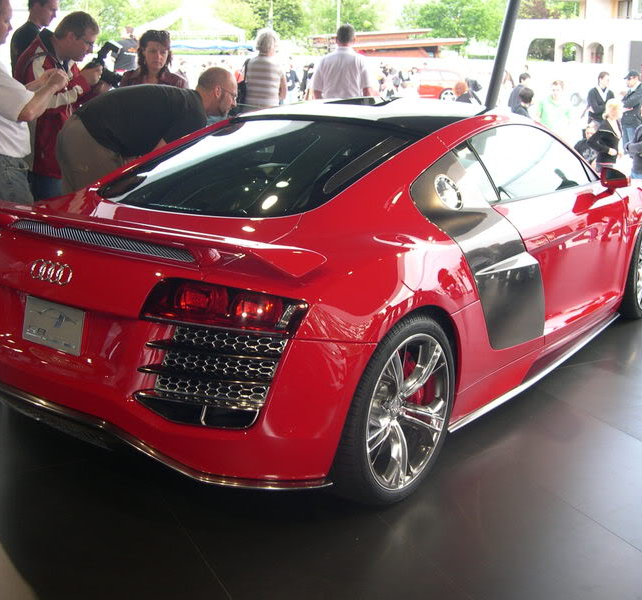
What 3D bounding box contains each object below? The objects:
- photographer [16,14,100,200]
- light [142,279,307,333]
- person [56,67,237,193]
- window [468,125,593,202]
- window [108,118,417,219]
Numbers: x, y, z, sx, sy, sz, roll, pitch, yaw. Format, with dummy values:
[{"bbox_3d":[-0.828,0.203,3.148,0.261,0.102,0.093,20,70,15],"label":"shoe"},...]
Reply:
[{"bbox_3d":[-1.461,-0.784,5.147,0.480,1.735,0.520,3,17,11],"label":"photographer"},{"bbox_3d":[-0.280,0.022,2.572,0.460,0.140,0.170,6,18,21],"label":"light"},{"bbox_3d":[-0.925,-0.567,4.955,0.980,1.440,0.500,-2,17,-4],"label":"person"},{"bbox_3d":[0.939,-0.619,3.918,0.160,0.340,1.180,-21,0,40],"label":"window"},{"bbox_3d":[-0.230,-0.547,3.588,1.170,0.160,1.040,12,33,35],"label":"window"}]

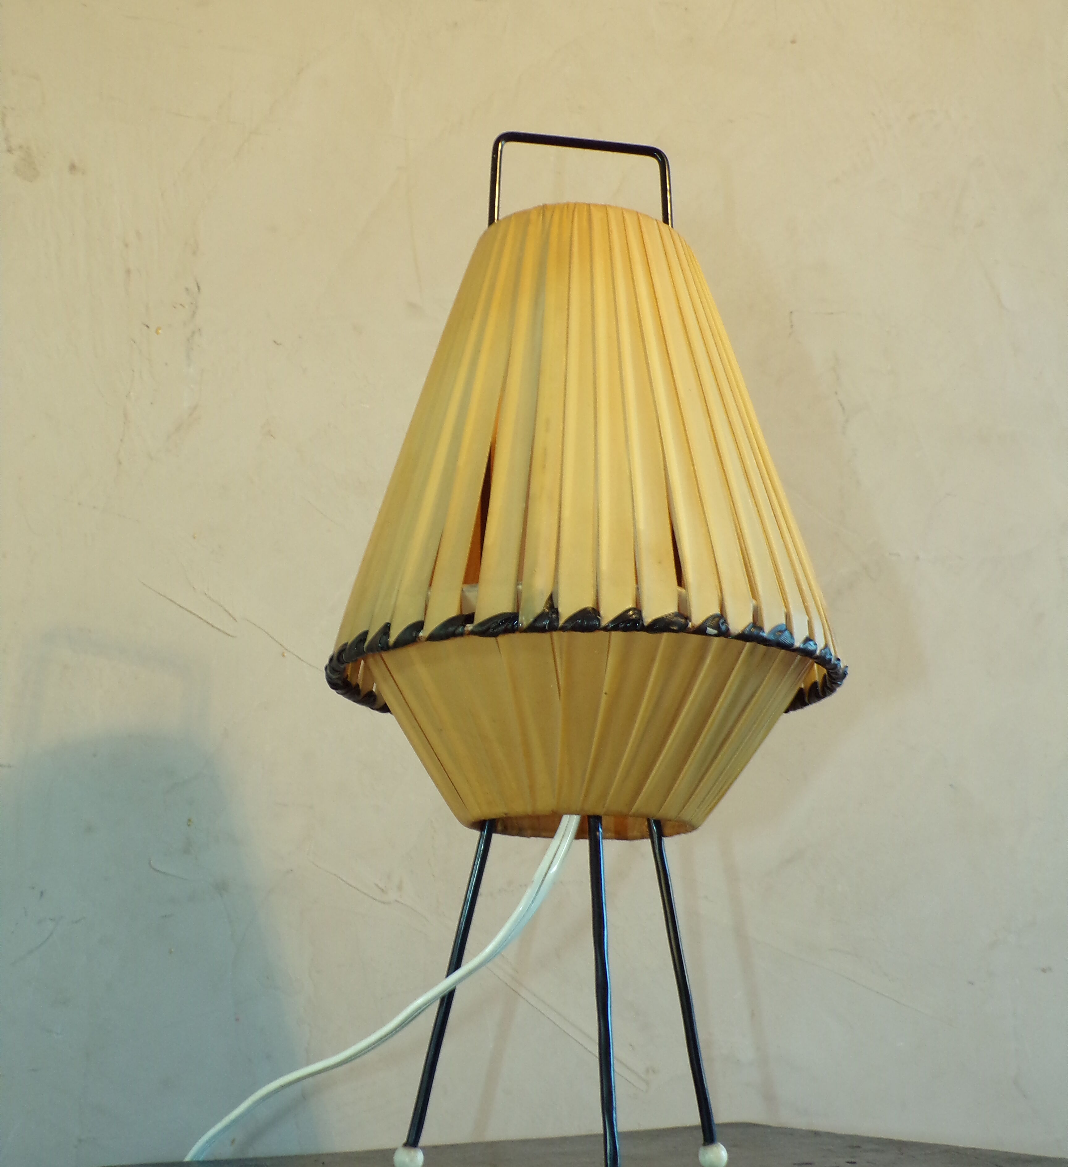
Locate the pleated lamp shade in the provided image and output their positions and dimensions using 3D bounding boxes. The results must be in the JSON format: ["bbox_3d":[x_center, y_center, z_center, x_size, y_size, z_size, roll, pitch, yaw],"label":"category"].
[{"bbox_3d":[0.019,-0.022,0.596,0.198,0.235,0.198,0,-15,0],"label":"pleated lamp shade"}]

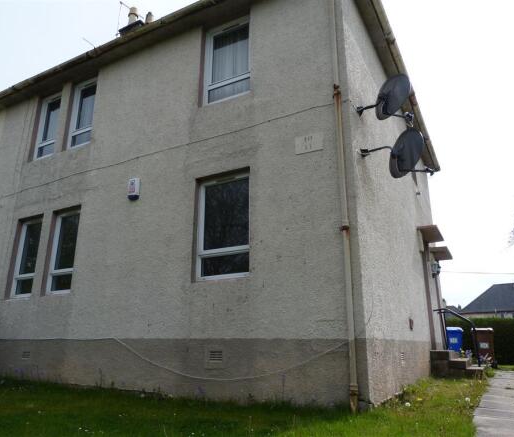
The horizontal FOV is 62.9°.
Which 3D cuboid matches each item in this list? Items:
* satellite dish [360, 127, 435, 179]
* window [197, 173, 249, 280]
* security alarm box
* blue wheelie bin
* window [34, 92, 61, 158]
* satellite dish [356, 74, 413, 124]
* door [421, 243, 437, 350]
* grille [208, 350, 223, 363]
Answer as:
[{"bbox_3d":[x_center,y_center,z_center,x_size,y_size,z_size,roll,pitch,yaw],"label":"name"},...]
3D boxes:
[{"bbox_3d":[1.920,-0.840,5.420,0.820,0.660,0.720,5,-17,-16],"label":"satellite dish"},{"bbox_3d":[-0.419,0.118,5.781,0.895,1.442,0.080,-9,-19,27],"label":"window"},{"bbox_3d":[-1.934,-0.455,6.601,0.220,0.330,0.085,-9,-19,27],"label":"security alarm box"},{"bbox_3d":[6.162,3.908,12.945,0.580,1.070,0.730,-9,-19,27],"label":"blue wheelie bin"},{"bbox_3d":[-4.123,-1.839,8.462,0.714,1.442,0.080,-9,-19,27],"label":"window"},{"bbox_3d":[1.781,-1.612,5.595,0.740,0.640,0.700,5,-17,-16],"label":"satellite dish"},{"bbox_3d":[3.772,1.709,9.400,0.120,2.350,0.820,-9,-19,28],"label":"door"},{"bbox_3d":[-0.504,1.705,5.194,0.200,0.130,0.030,-9,-19,27],"label":"grille"}]

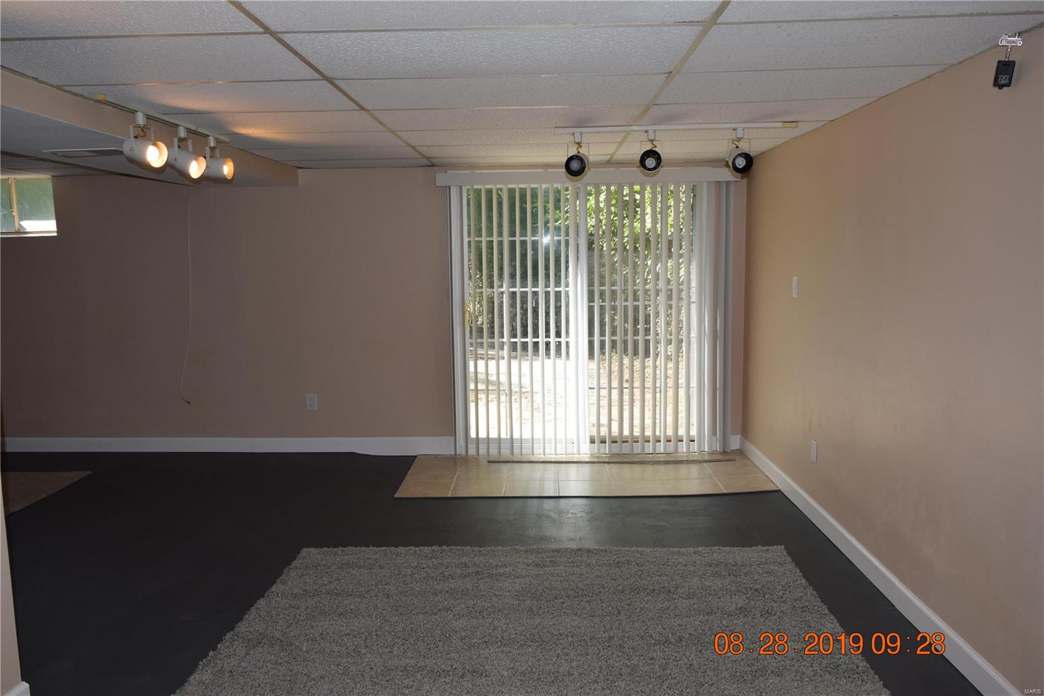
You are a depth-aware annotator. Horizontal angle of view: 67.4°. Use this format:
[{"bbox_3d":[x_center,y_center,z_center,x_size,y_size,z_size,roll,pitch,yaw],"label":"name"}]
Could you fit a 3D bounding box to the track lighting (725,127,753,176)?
[{"bbox_3d":[1.090,-0.983,3.931,0.112,0.220,0.155,-3,7,-12],"label":"track lighting"}]

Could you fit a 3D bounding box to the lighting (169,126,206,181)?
[{"bbox_3d":[-1.549,-0.901,3.624,0.155,0.235,0.110,2,8,22],"label":"lighting"}]

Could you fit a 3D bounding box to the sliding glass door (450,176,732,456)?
[{"bbox_3d":[0.495,-0.214,5.644,2.025,1.975,0.090,-1,7,2],"label":"sliding glass door"}]

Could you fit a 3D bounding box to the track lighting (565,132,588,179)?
[{"bbox_3d":[0.274,-0.978,3.953,0.112,0.220,0.155,1,7,13],"label":"track lighting"}]

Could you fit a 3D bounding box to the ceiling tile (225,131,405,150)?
[{"bbox_3d":[-1.122,-1.145,4.303,0.932,0.020,0.598,-1,7,2],"label":"ceiling tile"}]

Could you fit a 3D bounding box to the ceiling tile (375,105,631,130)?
[{"bbox_3d":[-0.056,-1.083,3.669,1.207,0.020,0.598,-1,7,2],"label":"ceiling tile"}]

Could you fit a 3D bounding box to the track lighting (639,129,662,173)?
[{"bbox_3d":[0.647,-0.985,3.942,0.112,0.215,0.155,0,7,9],"label":"track lighting"}]

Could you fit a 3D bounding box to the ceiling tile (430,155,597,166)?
[{"bbox_3d":[-0.012,-1.300,5.389,1.207,0.020,0.407,-1,7,2],"label":"ceiling tile"}]

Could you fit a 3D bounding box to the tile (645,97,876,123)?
[{"bbox_3d":[1.042,-1.095,3.644,0.954,0.022,0.586,-1,7,1],"label":"tile"}]

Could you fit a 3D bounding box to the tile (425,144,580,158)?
[{"bbox_3d":[-0.028,-1.237,4.881,1.195,0.022,0.586,-1,7,1],"label":"tile"}]

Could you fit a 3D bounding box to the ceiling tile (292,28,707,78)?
[{"bbox_3d":[-0.085,-0.930,2.462,1.195,0.022,0.586,-1,7,1],"label":"ceiling tile"}]

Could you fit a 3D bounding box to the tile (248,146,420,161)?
[{"bbox_3d":[-1.106,-1.221,4.908,0.932,0.020,0.598,-1,7,2],"label":"tile"}]

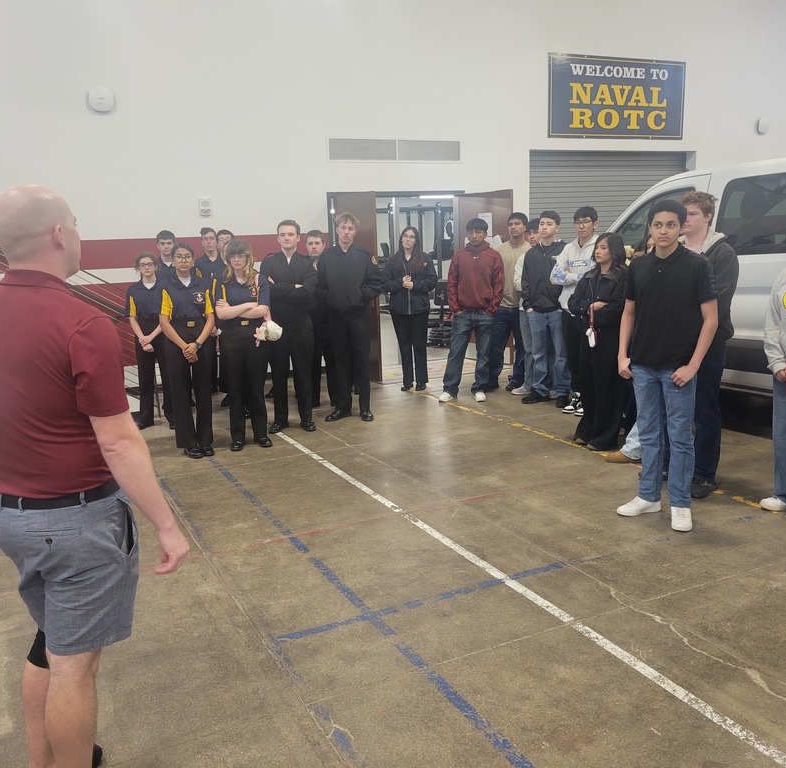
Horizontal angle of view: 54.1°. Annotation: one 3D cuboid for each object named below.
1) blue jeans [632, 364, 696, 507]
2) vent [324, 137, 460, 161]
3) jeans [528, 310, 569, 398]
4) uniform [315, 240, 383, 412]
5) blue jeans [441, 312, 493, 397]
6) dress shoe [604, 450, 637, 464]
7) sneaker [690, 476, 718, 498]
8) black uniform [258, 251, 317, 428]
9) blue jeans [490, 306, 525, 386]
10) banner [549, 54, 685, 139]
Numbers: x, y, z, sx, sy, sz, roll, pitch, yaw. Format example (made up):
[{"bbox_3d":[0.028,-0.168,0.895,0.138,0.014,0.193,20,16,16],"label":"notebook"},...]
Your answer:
[{"bbox_3d":[1.500,0.240,4.266,0.370,0.880,0.280,7,14,42],"label":"blue jeans"},{"bbox_3d":[0.031,-2.899,9.516,1.760,0.270,0.050,-6,11,-22],"label":"vent"},{"bbox_3d":[1.508,-0.340,7.456,0.400,0.920,0.310,3,11,24],"label":"jeans"},{"bbox_3d":[-0.411,-0.510,7.209,0.560,1.550,0.360,0,11,11],"label":"uniform"},{"bbox_3d":[0.769,-0.326,7.863,0.523,0.860,0.320,0,11,10],"label":"blue jeans"},{"bbox_3d":[1.603,0.484,5.322,0.285,0.115,0.105,-2,10,0],"label":"dress shoe"},{"bbox_3d":[1.873,0.592,4.665,0.290,0.120,0.110,-12,14,-42],"label":"sneaker"},{"bbox_3d":[-0.899,-0.385,6.606,0.530,1.500,0.340,-3,10,-4],"label":"black uniform"},{"bbox_3d":[1.216,-0.476,8.266,0.430,0.940,0.310,4,12,30],"label":"blue jeans"},{"bbox_3d":[3.209,-4.031,10.875,2.490,1.090,0.030,-7,11,-25],"label":"banner"}]

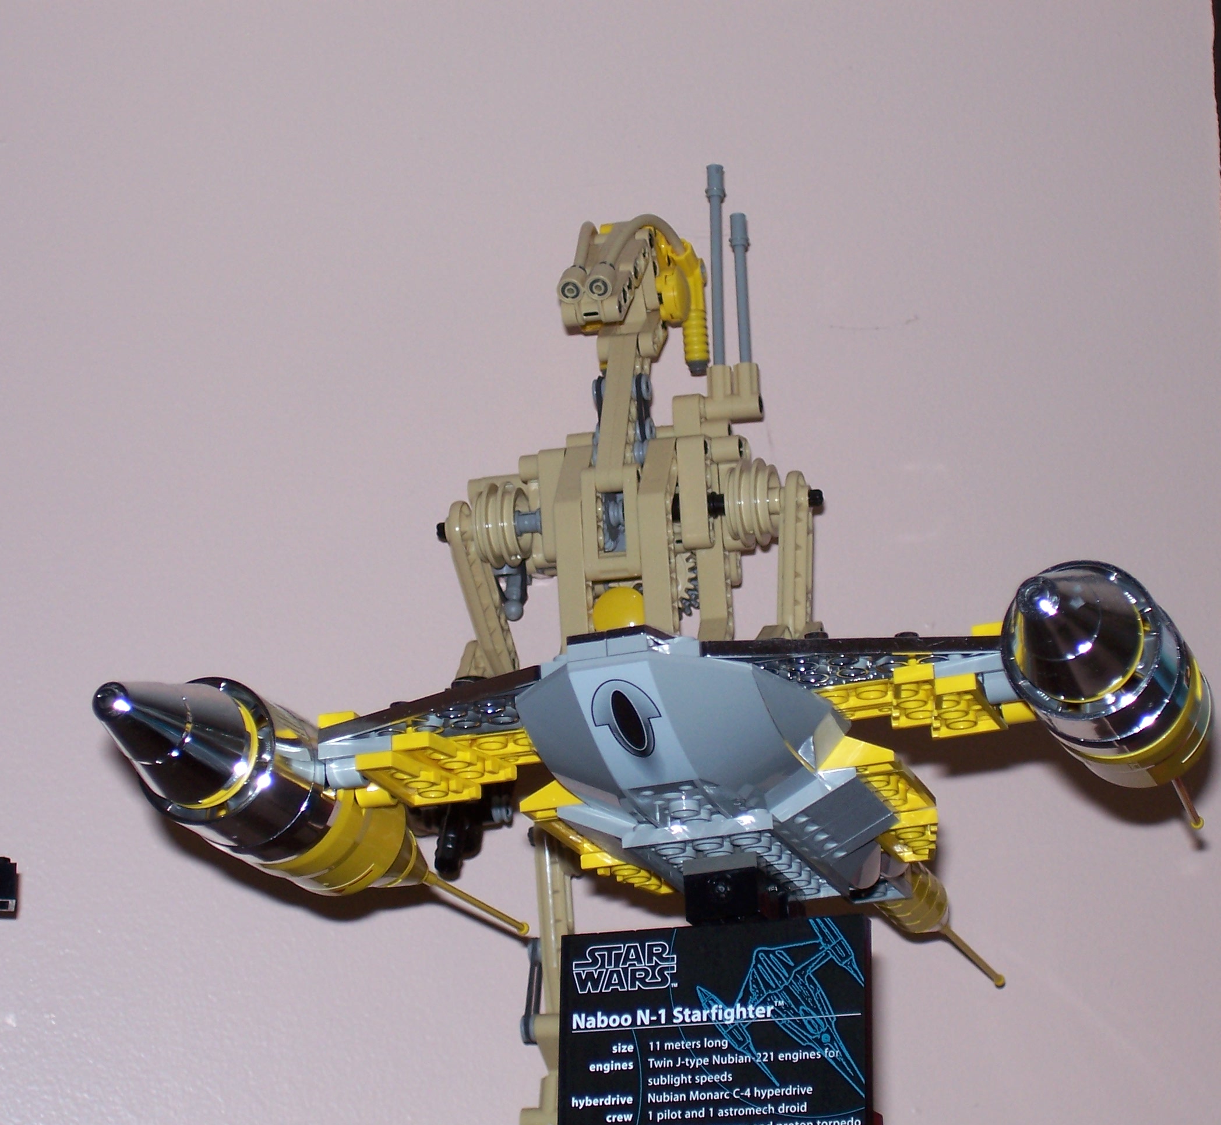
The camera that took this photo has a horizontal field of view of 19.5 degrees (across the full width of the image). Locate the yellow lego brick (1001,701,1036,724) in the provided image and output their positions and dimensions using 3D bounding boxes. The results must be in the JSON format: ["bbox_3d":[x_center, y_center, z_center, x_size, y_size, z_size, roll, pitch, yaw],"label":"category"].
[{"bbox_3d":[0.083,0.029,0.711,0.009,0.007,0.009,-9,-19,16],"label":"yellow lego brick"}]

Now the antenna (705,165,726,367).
[{"bbox_3d":[0.031,-0.086,1.037,0.006,0.066,0.006,0,-19,0],"label":"antenna"}]

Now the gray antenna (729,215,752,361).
[{"bbox_3d":[0.038,-0.079,1.032,0.006,0.049,0.006,-7,-19,14],"label":"gray antenna"}]

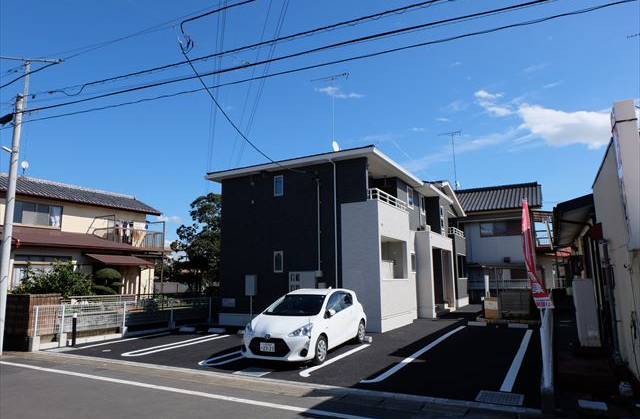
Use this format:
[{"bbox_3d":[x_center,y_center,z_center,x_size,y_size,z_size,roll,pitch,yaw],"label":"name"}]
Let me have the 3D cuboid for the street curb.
[{"bbox_3d":[-2.665,3.285,8.649,12.700,0.110,0.260,-6,-10,28],"label":"street curb"}]

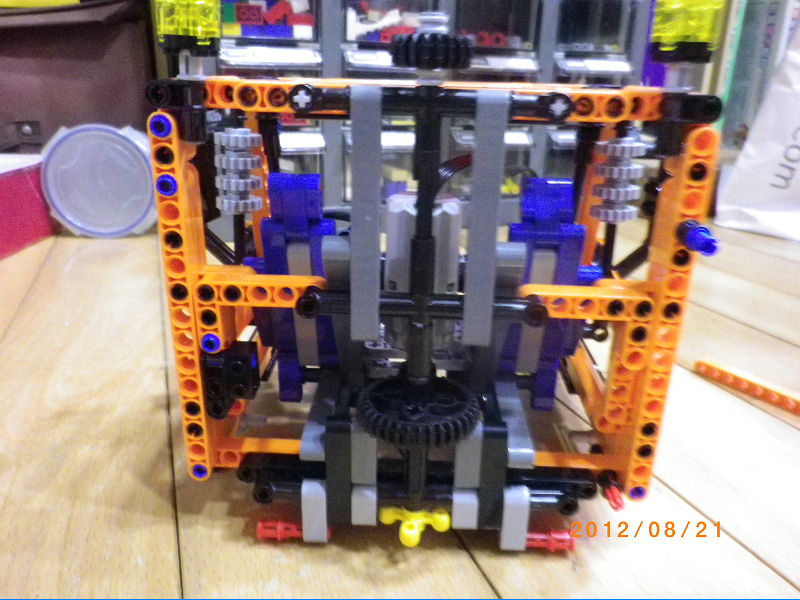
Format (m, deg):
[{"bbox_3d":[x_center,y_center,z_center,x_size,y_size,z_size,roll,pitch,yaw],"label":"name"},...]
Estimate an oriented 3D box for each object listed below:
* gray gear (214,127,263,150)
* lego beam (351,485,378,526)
[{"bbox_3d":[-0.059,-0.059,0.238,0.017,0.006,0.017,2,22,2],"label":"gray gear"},{"bbox_3d":[-0.011,0.065,0.209,0.008,0.015,0.007,2,22,2],"label":"lego beam"}]

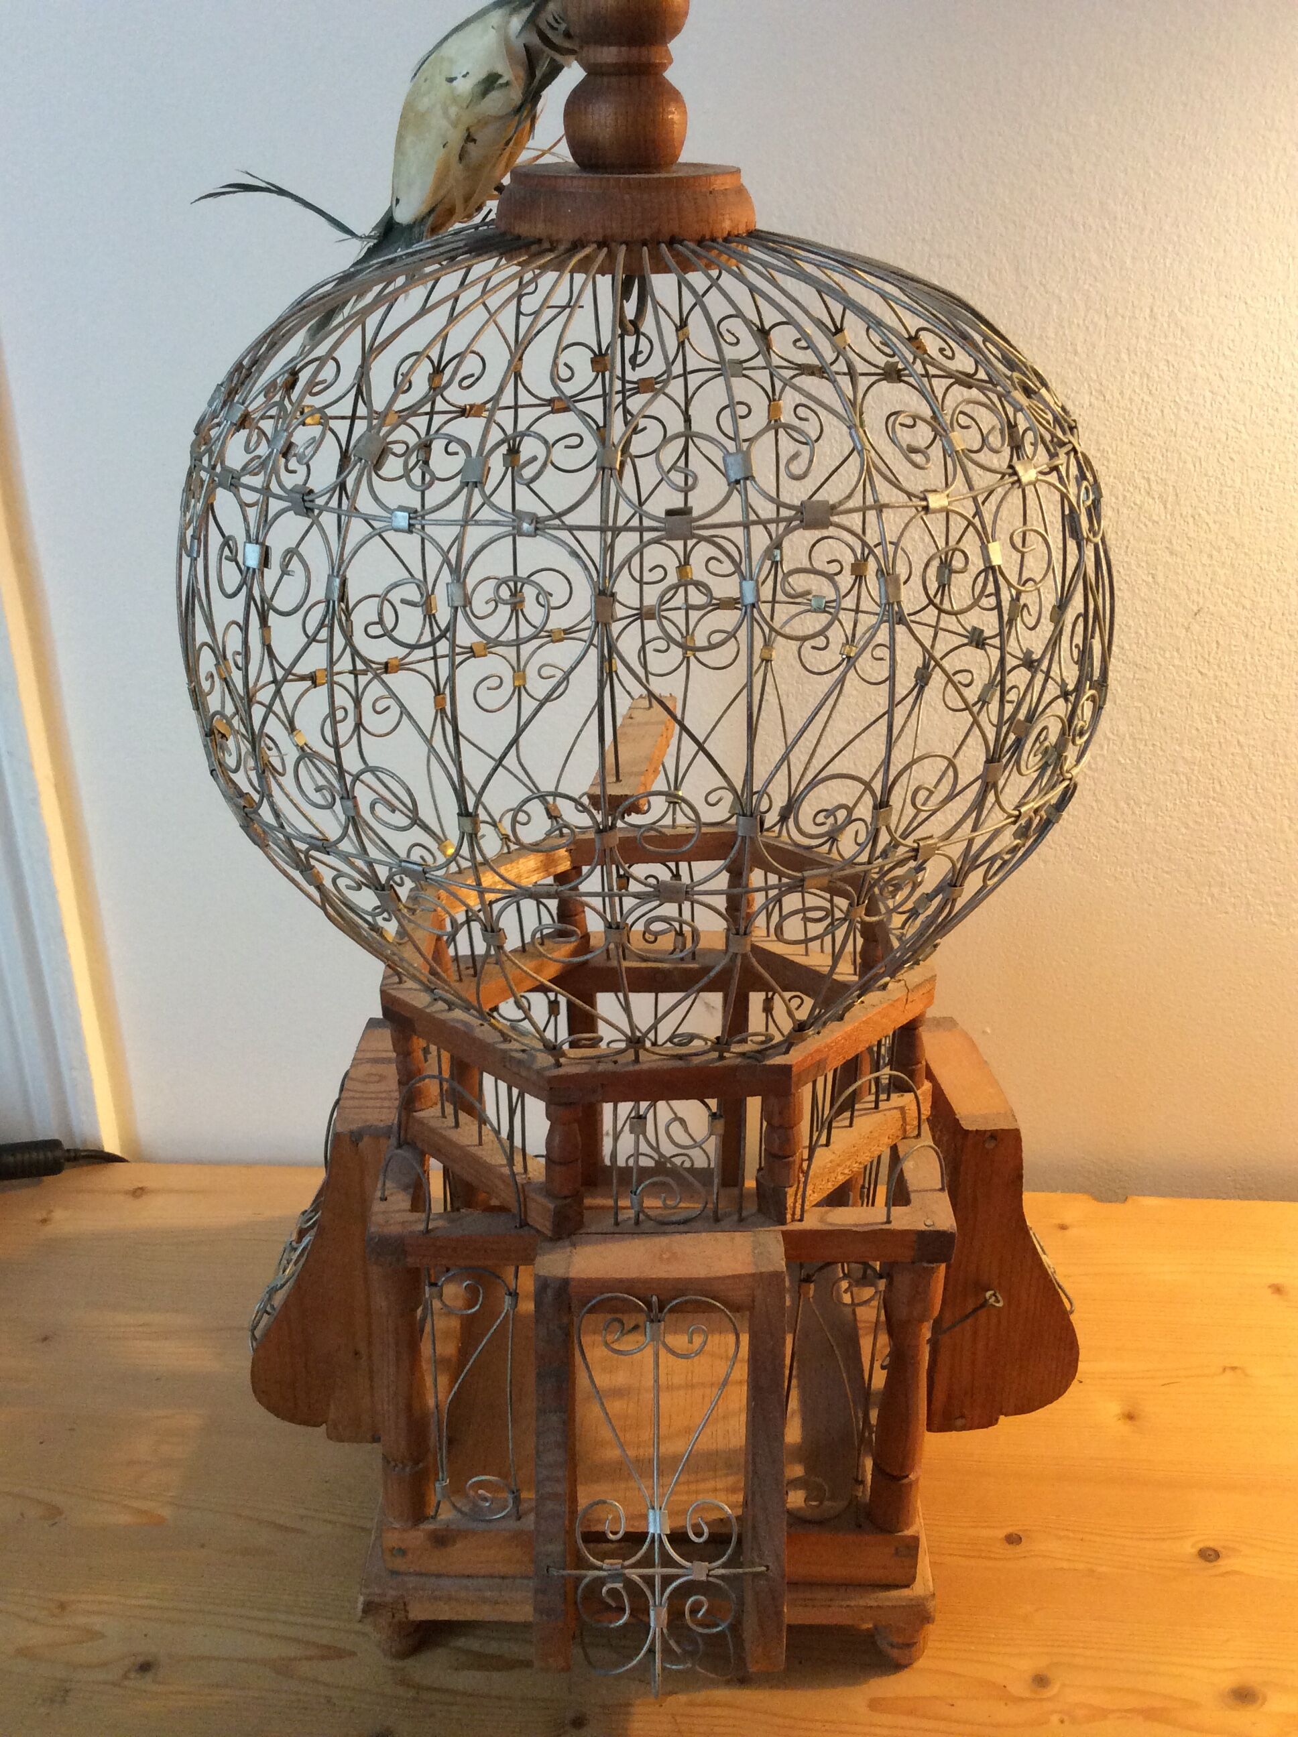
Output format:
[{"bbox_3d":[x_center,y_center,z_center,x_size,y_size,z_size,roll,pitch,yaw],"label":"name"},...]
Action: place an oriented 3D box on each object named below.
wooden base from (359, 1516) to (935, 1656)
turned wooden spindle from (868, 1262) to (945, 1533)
[{"bbox_3d":[0.000,0.242,0.719,0.219,0.067,0.219,1,25,-1],"label":"wooden base"},{"bbox_3d":[0.095,0.194,0.599,0.022,0.132,0.022,1,25,-1],"label":"turned wooden spindle"}]

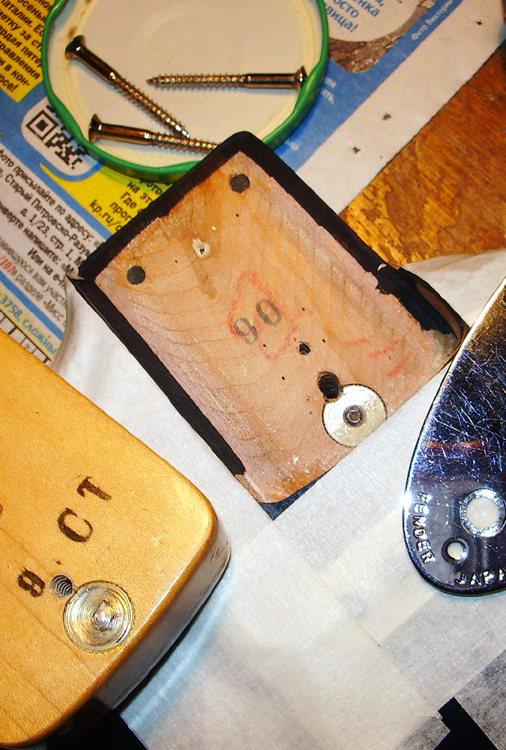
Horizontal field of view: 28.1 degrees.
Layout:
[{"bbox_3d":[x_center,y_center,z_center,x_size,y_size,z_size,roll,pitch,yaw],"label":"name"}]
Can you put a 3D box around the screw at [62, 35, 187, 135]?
[{"bbox_3d":[-0.034,-0.079,0.279,0.044,0.009,0.009,40,89,13],"label":"screw"}]

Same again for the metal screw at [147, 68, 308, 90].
[{"bbox_3d":[-0.007,-0.081,0.276,0.045,0.008,0.008,1,78,8],"label":"metal screw"}]

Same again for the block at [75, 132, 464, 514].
[{"bbox_3d":[0.001,-0.016,0.224,0.057,0.016,0.073,-43,77,-4],"label":"block"}]

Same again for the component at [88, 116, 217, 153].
[{"bbox_3d":[-0.023,-0.065,0.283,0.046,0.008,0.008,10,80,4],"label":"component"}]

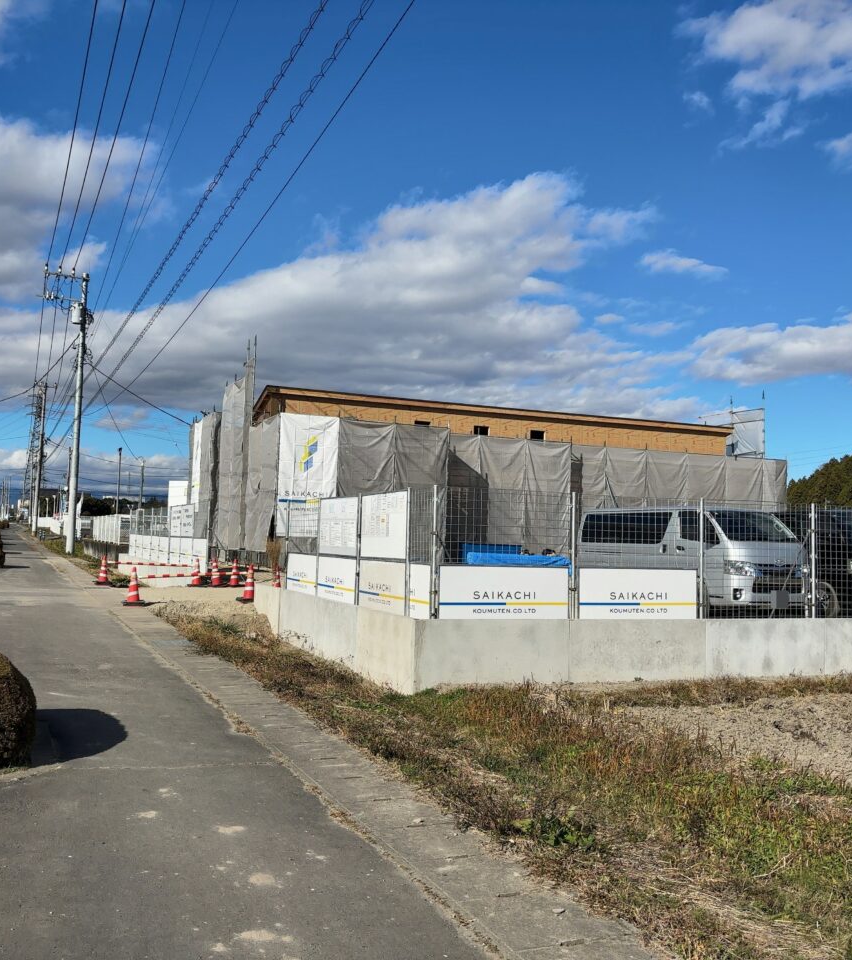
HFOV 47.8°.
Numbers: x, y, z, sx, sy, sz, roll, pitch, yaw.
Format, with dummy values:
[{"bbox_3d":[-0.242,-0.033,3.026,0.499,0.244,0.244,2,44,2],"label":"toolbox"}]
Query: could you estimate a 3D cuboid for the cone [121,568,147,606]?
[{"bbox_3d":[-5.578,2.018,18.420,0.400,0.700,0.400,3,-4,-24],"label":"cone"}]

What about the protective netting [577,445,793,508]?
[{"bbox_3d":[10.020,1.035,36.872,9.544,4.075,0.250,3,-4,-21],"label":"protective netting"}]

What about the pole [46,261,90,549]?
[{"bbox_3d":[-17.599,-3.365,46.102,2.250,13.713,0.600,3,-4,-24],"label":"pole"}]

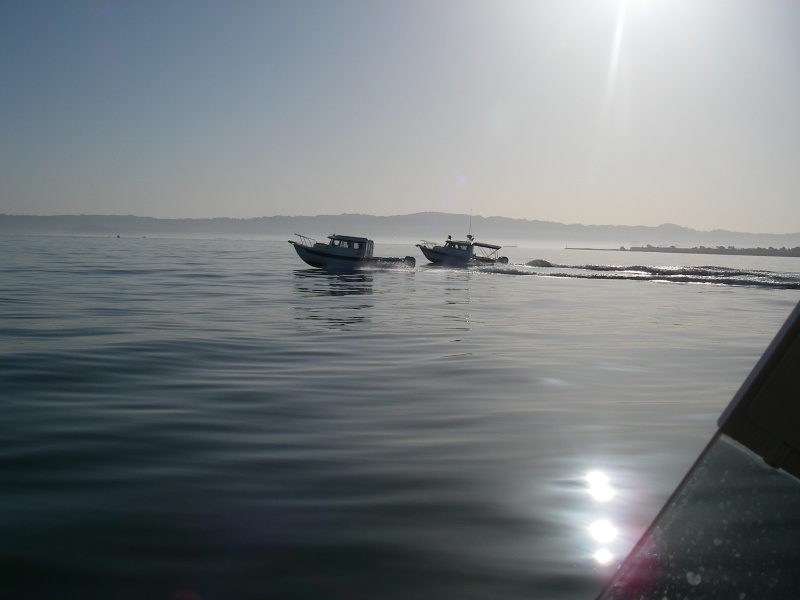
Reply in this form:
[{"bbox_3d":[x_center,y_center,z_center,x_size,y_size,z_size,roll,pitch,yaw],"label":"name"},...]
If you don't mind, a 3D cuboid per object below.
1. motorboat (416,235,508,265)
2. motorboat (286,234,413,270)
[{"bbox_3d":[5.093,-4.026,71.000,7.500,2.400,2.400,6,4,11],"label":"motorboat"},{"bbox_3d":[-2.948,-2.929,54.500,7.900,2.300,2.450,5,4,7],"label":"motorboat"}]

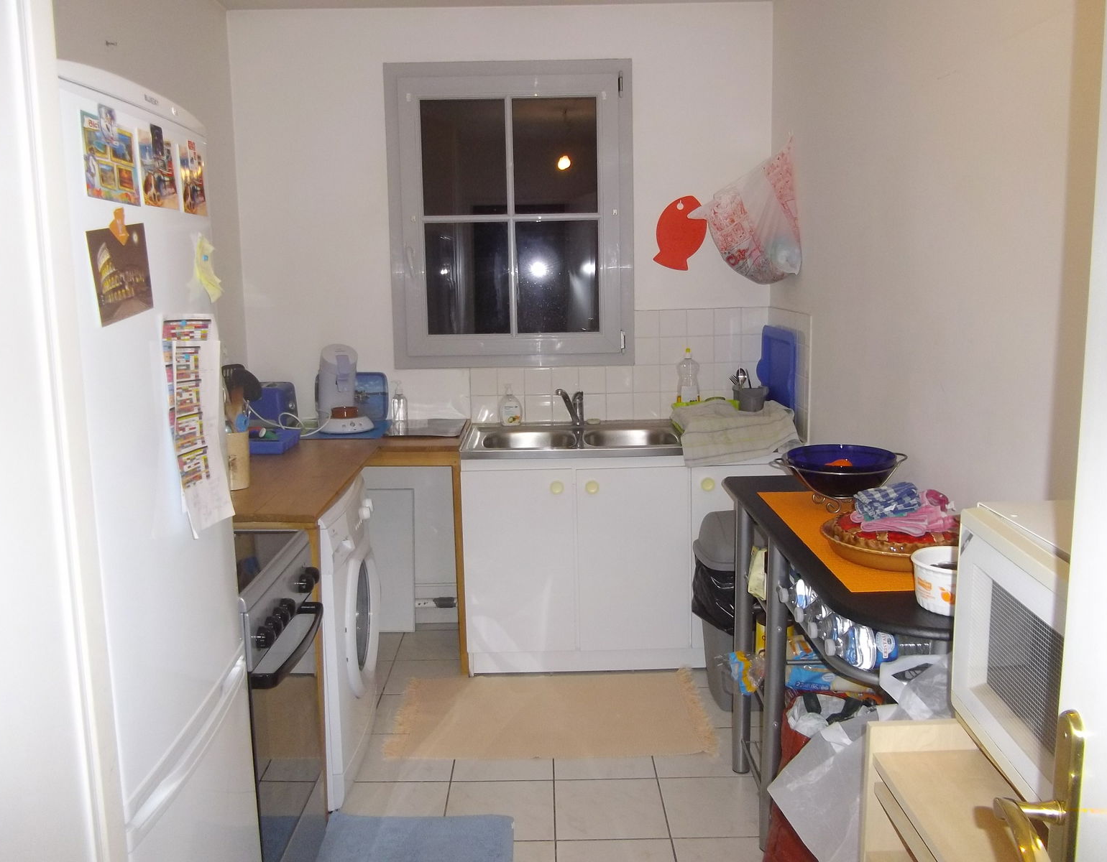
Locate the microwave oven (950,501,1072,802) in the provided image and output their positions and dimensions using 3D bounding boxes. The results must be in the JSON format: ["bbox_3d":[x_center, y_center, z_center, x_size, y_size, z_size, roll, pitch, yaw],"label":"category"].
[{"bbox_3d":[0.685,0.267,0.902,0.360,0.285,0.470,0,9,3],"label":"microwave oven"}]

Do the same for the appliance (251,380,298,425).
[{"bbox_3d":[-1.102,-0.099,3.416,0.210,0.175,0.165,-1,8,-1],"label":"appliance"}]

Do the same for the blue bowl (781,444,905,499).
[{"bbox_3d":[0.723,0.113,2.236,0.285,0.109,0.285,-1,8,0],"label":"blue bowl"}]

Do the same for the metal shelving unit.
[{"bbox_3d":[0.709,0.632,2.092,0.419,0.828,1.242,-1,8,-1],"label":"metal shelving unit"}]

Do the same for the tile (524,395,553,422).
[{"bbox_3d":[-0.061,-0.095,3.690,0.108,0.108,0.010,-1,8,-1],"label":"tile"}]

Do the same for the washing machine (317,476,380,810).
[{"bbox_3d":[-0.824,0.582,2.678,0.590,0.850,0.600,-1,9,-1],"label":"washing machine"}]

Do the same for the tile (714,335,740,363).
[{"bbox_3d":[0.714,-0.335,3.677,0.109,0.109,0.008,-1,9,-1],"label":"tile"}]

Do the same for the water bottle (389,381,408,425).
[{"bbox_3d":[-0.619,-0.113,3.572,0.066,0.170,0.064,-1,8,-1],"label":"water bottle"}]

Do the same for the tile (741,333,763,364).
[{"bbox_3d":[0.827,-0.338,3.678,0.109,0.109,0.008,-1,9,-1],"label":"tile"}]

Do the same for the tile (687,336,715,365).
[{"bbox_3d":[0.599,-0.327,3.648,0.108,0.108,0.009,-1,8,-1],"label":"tile"}]

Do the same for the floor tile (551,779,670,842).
[{"bbox_3d":[0.151,1.017,2.410,0.295,0.010,0.295,-1,8,-1],"label":"floor tile"}]

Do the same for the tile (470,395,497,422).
[{"bbox_3d":[-0.279,-0.086,3.631,0.109,0.109,0.010,-1,8,-1],"label":"tile"}]

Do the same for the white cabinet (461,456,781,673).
[{"bbox_3d":[0.273,0.457,3.467,1.187,0.812,0.492,-1,8,-1],"label":"white cabinet"}]

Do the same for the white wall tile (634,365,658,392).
[{"bbox_3d":[0.384,-0.214,3.690,0.109,0.109,0.008,-1,9,-1],"label":"white wall tile"}]

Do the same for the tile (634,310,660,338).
[{"bbox_3d":[0.377,-0.427,3.591,0.109,0.109,0.010,-1,8,-1],"label":"tile"}]

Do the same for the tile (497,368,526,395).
[{"bbox_3d":[-0.171,-0.201,3.655,0.108,0.108,0.009,-1,8,-1],"label":"tile"}]

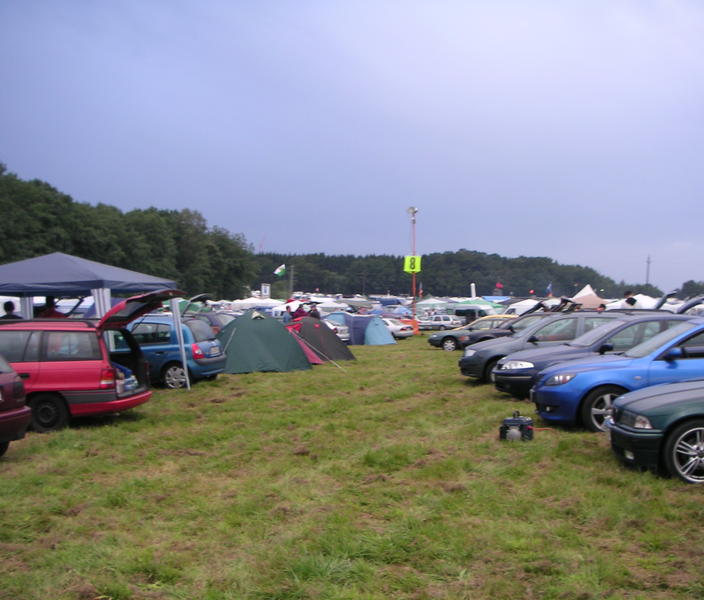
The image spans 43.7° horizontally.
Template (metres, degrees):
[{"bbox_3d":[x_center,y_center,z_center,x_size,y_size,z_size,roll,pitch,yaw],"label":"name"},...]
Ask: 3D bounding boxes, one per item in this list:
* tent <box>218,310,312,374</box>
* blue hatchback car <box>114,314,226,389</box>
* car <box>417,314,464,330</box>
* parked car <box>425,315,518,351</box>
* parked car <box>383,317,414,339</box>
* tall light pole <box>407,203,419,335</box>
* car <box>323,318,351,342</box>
[{"bbox_3d":[-2.460,1.030,22.400,2.700,1.520,2.400,0,-1,-5],"label":"tent"},{"bbox_3d":[-4.460,1.050,17.680,3.770,1.420,1.640,-1,-1,12],"label":"blue hatchback car"},{"bbox_3d":[7.950,2.020,79.000,4.300,1.430,1.700,-1,-1,40],"label":"car"},{"bbox_3d":[5.200,1.240,33.850,4.400,1.410,1.700,-1,-1,0],"label":"parked car"},{"bbox_3d":[1.620,1.760,55.000,4.400,1.410,1.700,-1,-1,37],"label":"parked car"},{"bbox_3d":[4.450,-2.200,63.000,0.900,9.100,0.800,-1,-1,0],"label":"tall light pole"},{"bbox_3d":[-2.340,1.460,43.400,4.300,1.410,1.700,-1,-1,29],"label":"car"}]

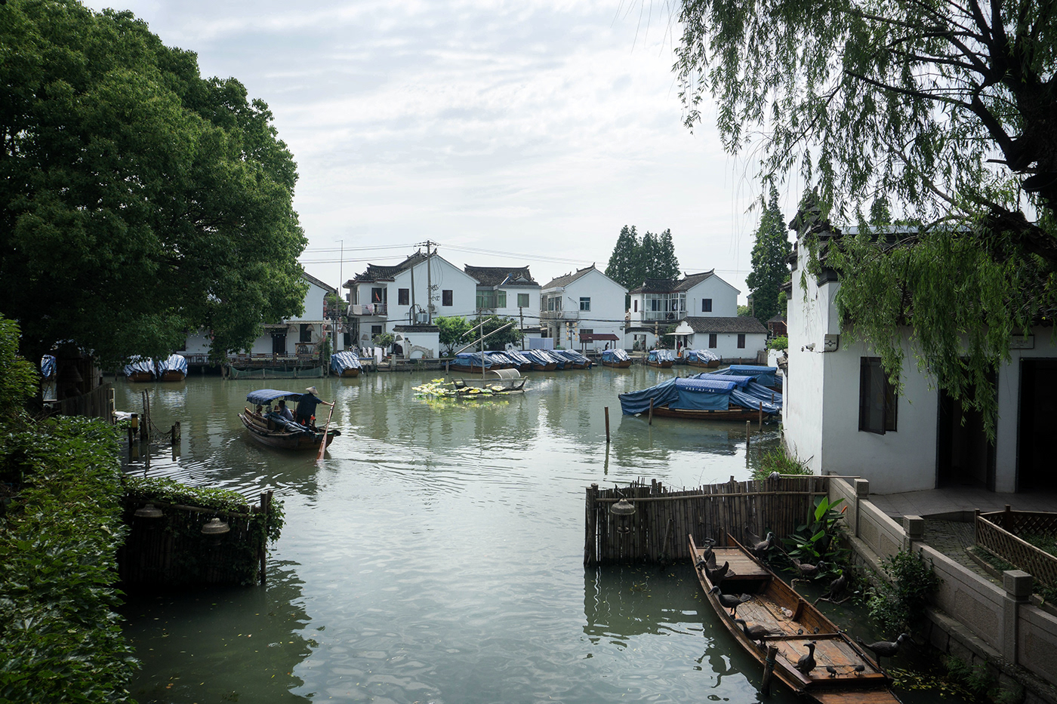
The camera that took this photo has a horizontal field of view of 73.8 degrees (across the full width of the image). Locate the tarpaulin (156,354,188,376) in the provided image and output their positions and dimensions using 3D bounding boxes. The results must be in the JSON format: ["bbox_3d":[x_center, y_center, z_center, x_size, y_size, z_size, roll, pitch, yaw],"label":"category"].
[{"bbox_3d":[-24.000,0.763,47.200,1.950,1.380,6.000,-1,2,-27],"label":"tarpaulin"}]

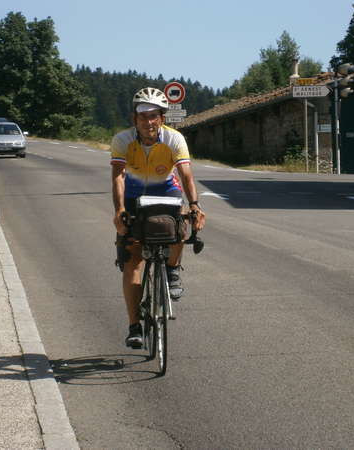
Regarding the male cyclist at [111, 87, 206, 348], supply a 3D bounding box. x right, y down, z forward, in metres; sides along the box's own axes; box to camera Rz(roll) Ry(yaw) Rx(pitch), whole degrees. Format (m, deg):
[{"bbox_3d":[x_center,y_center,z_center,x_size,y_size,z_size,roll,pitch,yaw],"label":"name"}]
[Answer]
[{"bbox_3d":[-0.114,-0.046,13.900,0.570,1.620,0.850,-2,3,-5],"label":"male cyclist"}]

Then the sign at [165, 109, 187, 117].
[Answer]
[{"bbox_3d":[-0.019,-4.332,87.000,0.830,0.280,0.050,-2,3,0],"label":"sign"}]

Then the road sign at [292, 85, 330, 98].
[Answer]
[{"bbox_3d":[3.715,-3.660,62.000,1.030,0.310,0.050,-2,3,0],"label":"road sign"}]

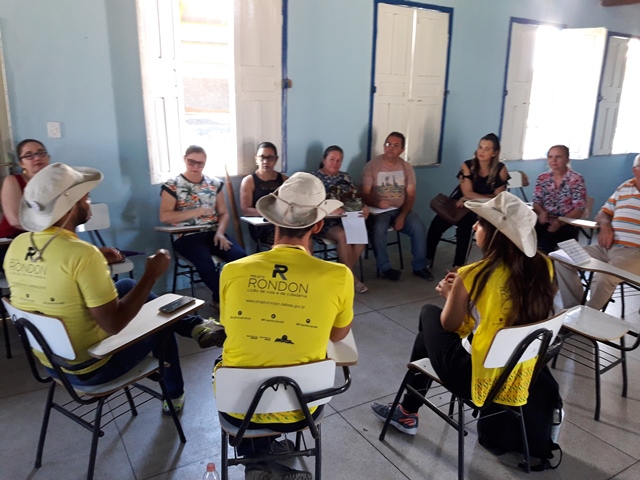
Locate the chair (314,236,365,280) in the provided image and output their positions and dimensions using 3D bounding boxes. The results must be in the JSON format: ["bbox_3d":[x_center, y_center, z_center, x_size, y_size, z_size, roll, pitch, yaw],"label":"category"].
[{"bbox_3d":[0.097,0.004,4.567,0.550,0.790,0.610,-7,17,-30],"label":"chair"}]

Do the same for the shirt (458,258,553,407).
[{"bbox_3d":[0.769,0.378,2.133,0.410,0.580,0.280,-6,16,-25],"label":"shirt"}]

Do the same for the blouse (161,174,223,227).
[{"bbox_3d":[-1.046,-0.255,4.231,0.450,0.540,0.270,-6,17,-26],"label":"blouse"}]

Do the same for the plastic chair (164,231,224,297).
[{"bbox_3d":[-0.876,0.134,3.988,0.550,0.790,0.610,-7,16,-28],"label":"plastic chair"}]

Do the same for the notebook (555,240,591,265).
[{"bbox_3d":[1.489,0.071,3.036,0.190,0.050,0.200,-10,40,-37],"label":"notebook"}]

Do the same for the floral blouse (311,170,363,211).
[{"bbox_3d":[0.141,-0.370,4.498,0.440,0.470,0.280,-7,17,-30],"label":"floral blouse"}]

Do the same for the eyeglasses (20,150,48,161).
[{"bbox_3d":[-1.708,-0.501,3.045,0.135,0.045,0.140,12,25,36],"label":"eyeglasses"}]

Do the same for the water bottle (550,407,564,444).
[{"bbox_3d":[1.127,0.863,2.459,0.062,0.200,0.062,1,15,0],"label":"water bottle"}]

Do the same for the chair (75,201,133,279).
[{"bbox_3d":[-1.635,0.195,3.692,0.550,0.790,0.610,-9,18,-35],"label":"chair"}]

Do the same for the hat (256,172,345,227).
[{"bbox_3d":[-0.069,-0.140,1.788,0.280,0.160,0.360,7,32,21],"label":"hat"}]

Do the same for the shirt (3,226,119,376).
[{"bbox_3d":[-1.066,0.267,2.133,0.470,0.580,0.320,9,17,27],"label":"shirt"}]

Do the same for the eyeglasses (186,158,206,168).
[{"bbox_3d":[-0.913,-0.585,3.803,0.140,0.045,0.135,2,15,-20],"label":"eyeglasses"}]

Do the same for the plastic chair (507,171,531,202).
[{"bbox_3d":[2.454,-0.322,6.054,0.500,0.820,0.570,-8,17,-32],"label":"plastic chair"}]

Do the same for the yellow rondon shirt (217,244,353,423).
[{"bbox_3d":[-0.106,0.325,1.828,0.450,0.620,0.340,1,14,0],"label":"yellow rondon shirt"}]

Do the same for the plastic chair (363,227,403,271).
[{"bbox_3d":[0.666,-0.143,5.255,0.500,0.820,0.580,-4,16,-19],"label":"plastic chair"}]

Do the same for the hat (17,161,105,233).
[{"bbox_3d":[-1.002,-0.172,2.016,0.290,0.160,0.360,12,48,35],"label":"hat"}]

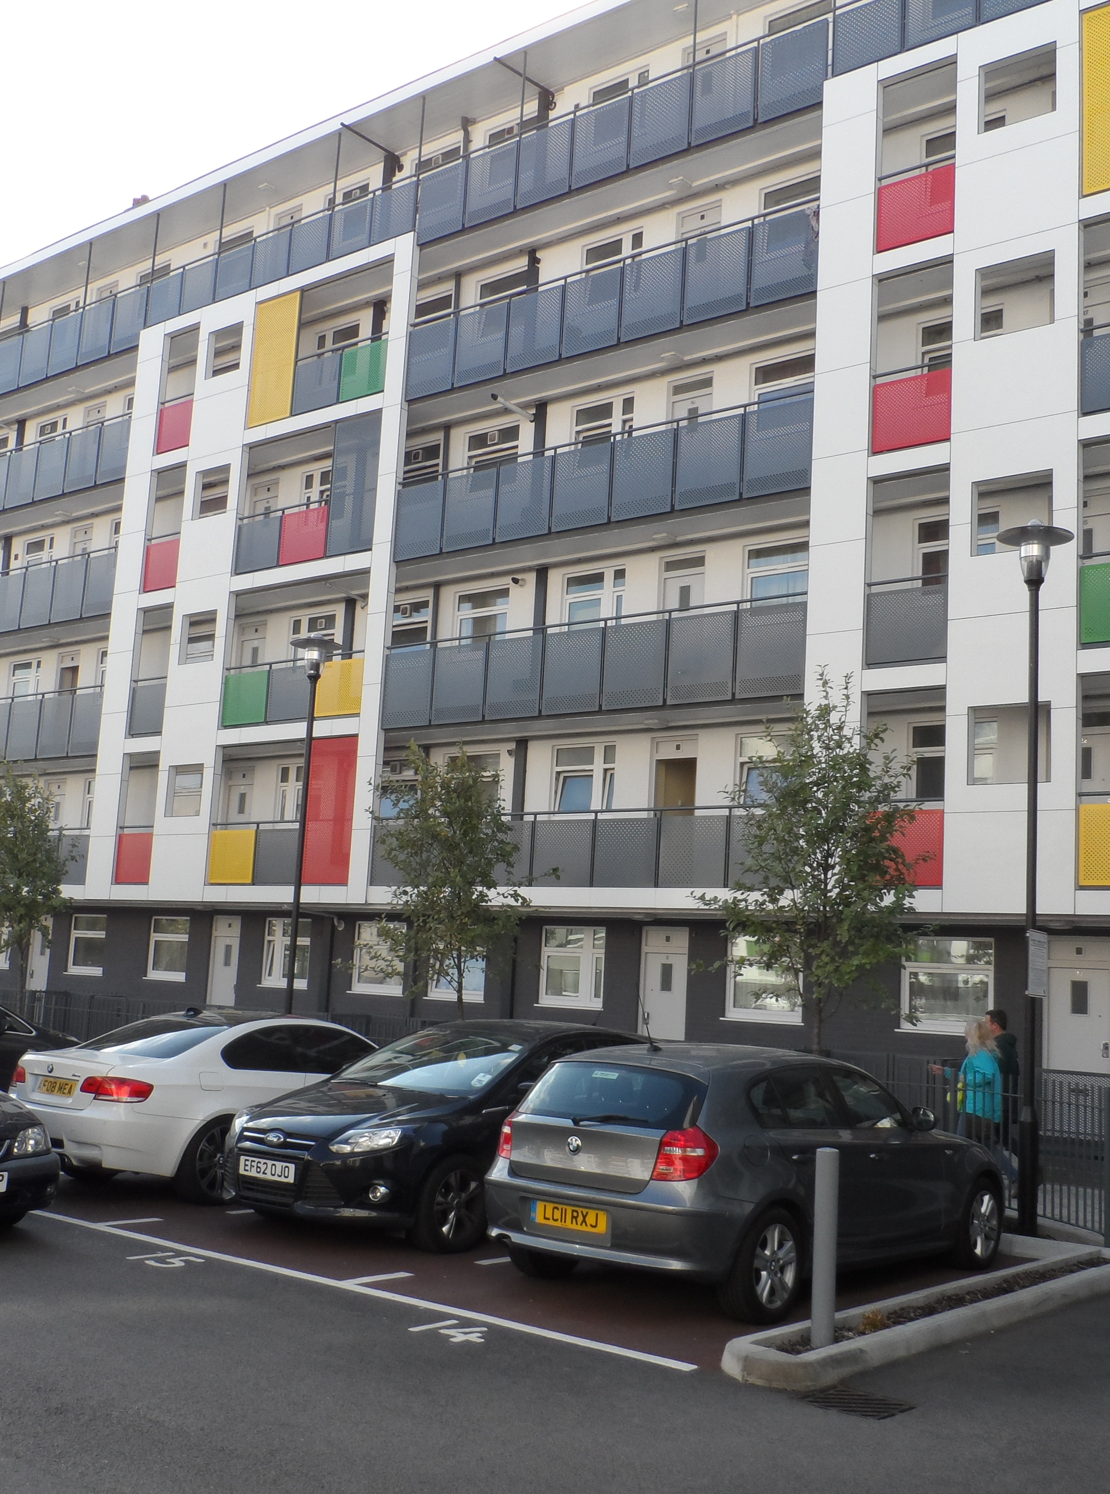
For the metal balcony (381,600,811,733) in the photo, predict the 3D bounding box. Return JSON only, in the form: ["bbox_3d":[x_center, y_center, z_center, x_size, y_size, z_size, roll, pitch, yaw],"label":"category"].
[{"bbox_3d":[0.293,-1.184,22.785,7.988,1.399,0.100,-4,-11,38],"label":"metal balcony"}]

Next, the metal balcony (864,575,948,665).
[{"bbox_3d":[4.492,-1.537,19.118,1.100,0.991,0.060,-4,-11,38],"label":"metal balcony"}]

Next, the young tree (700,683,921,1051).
[{"bbox_3d":[2.165,1.562,12.747,1.800,4.443,1.800,-4,-11,38],"label":"young tree"}]

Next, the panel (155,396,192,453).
[{"bbox_3d":[-7.785,-6.546,30.674,1.125,0.972,0.060,-4,-11,38],"label":"panel"}]

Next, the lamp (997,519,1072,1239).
[{"bbox_3d":[3.710,0.923,11.631,0.620,5.538,0.620,-4,-11,38],"label":"lamp"}]

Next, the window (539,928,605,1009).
[{"bbox_3d":[0.277,3.424,23.284,1.238,1.223,0.100,-4,-11,38],"label":"window"}]

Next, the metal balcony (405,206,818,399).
[{"bbox_3d":[0.604,-6.979,23.889,8.094,1.439,0.120,-4,-11,38],"label":"metal balcony"}]

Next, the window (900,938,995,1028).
[{"bbox_3d":[5.111,3.105,19.473,1.244,1.217,0.100,-4,-11,38],"label":"window"}]

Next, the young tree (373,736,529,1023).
[{"bbox_3d":[-1.132,1.972,15.452,1.633,4.146,1.633,3,-9,0],"label":"young tree"}]

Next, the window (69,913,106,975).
[{"bbox_3d":[-9.773,4.154,31.508,1.222,1.213,0.120,-4,-11,38],"label":"window"}]

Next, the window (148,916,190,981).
[{"bbox_3d":[-7.510,3.959,29.291,1.183,1.241,0.120,-4,-11,38],"label":"window"}]

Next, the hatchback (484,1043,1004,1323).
[{"bbox_3d":[1.427,2.672,9.687,1.790,1.425,4.240,-4,-12,40],"label":"hatchback"}]

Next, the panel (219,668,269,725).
[{"bbox_3d":[-5.584,-0.868,27.045,1.193,0.938,0.060,-4,-11,38],"label":"panel"}]

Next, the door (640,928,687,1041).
[{"bbox_3d":[1.611,3.839,21.966,0.828,2.350,0.100,-4,-11,38],"label":"door"}]

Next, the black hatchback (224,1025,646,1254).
[{"bbox_3d":[-0.467,2.805,11.396,1.860,1.480,4.360,-4,-11,39],"label":"black hatchback"}]

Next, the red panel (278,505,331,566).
[{"bbox_3d":[-4.488,-3.763,26.749,1.205,0.941,0.060,-4,-11,38],"label":"red panel"}]

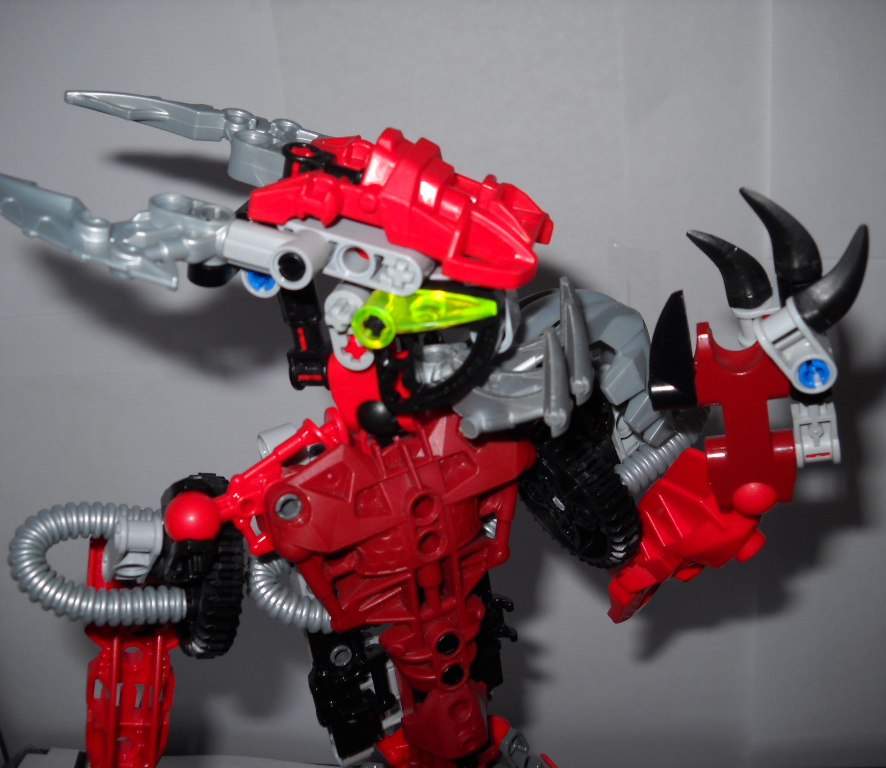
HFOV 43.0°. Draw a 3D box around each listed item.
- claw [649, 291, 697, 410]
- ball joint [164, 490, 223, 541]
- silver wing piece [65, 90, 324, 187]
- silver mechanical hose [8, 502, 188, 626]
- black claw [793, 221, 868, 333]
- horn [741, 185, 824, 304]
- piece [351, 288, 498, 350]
[{"bbox_3d":[0.042,-0.006,0.203,0.009,0.022,0.009,4,7,0],"label":"claw"},{"bbox_3d":[-0.046,0.025,0.206,0.010,0.010,0.010,-2,13,0],"label":"ball joint"},{"bbox_3d":[-0.050,-0.050,0.219,0.053,0.009,0.019,16,42,9],"label":"silver wing piece"},{"bbox_3d":[-0.065,0.034,0.211,0.035,0.024,0.008,0,-19,0],"label":"silver mechanical hose"},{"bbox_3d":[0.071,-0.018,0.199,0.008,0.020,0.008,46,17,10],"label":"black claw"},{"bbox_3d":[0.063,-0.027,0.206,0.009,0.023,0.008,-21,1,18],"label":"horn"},{"bbox_3d":[-0.003,-0.012,0.193,0.025,0.008,0.008,-1,37,23],"label":"piece"}]

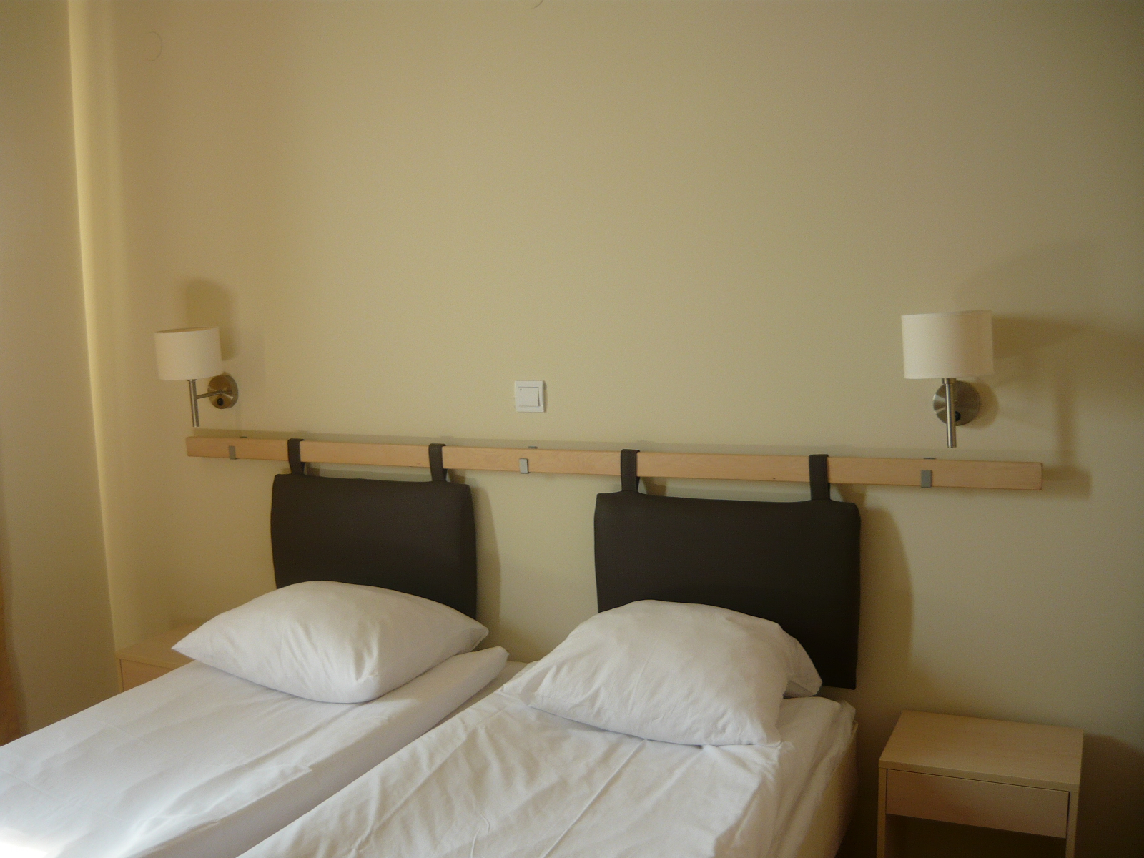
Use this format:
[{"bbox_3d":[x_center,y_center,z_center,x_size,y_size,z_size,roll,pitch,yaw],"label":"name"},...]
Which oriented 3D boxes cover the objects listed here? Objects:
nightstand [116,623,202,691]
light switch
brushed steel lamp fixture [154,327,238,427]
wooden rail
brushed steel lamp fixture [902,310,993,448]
[{"bbox_3d":[-1.078,0.869,3.242,0.400,0.480,0.300,1,7,27],"label":"nightstand"},{"bbox_3d":[-0.108,-0.083,2.820,0.082,0.082,0.012,1,7,27],"label":"light switch"},{"bbox_3d":[-1.114,-0.147,3.212,0.190,0.285,0.220,1,7,27],"label":"brushed steel lamp fixture"},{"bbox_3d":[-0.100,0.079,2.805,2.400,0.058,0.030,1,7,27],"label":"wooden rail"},{"bbox_3d":[0.777,-0.100,2.255,0.190,0.282,0.220,1,7,27],"label":"brushed steel lamp fixture"}]

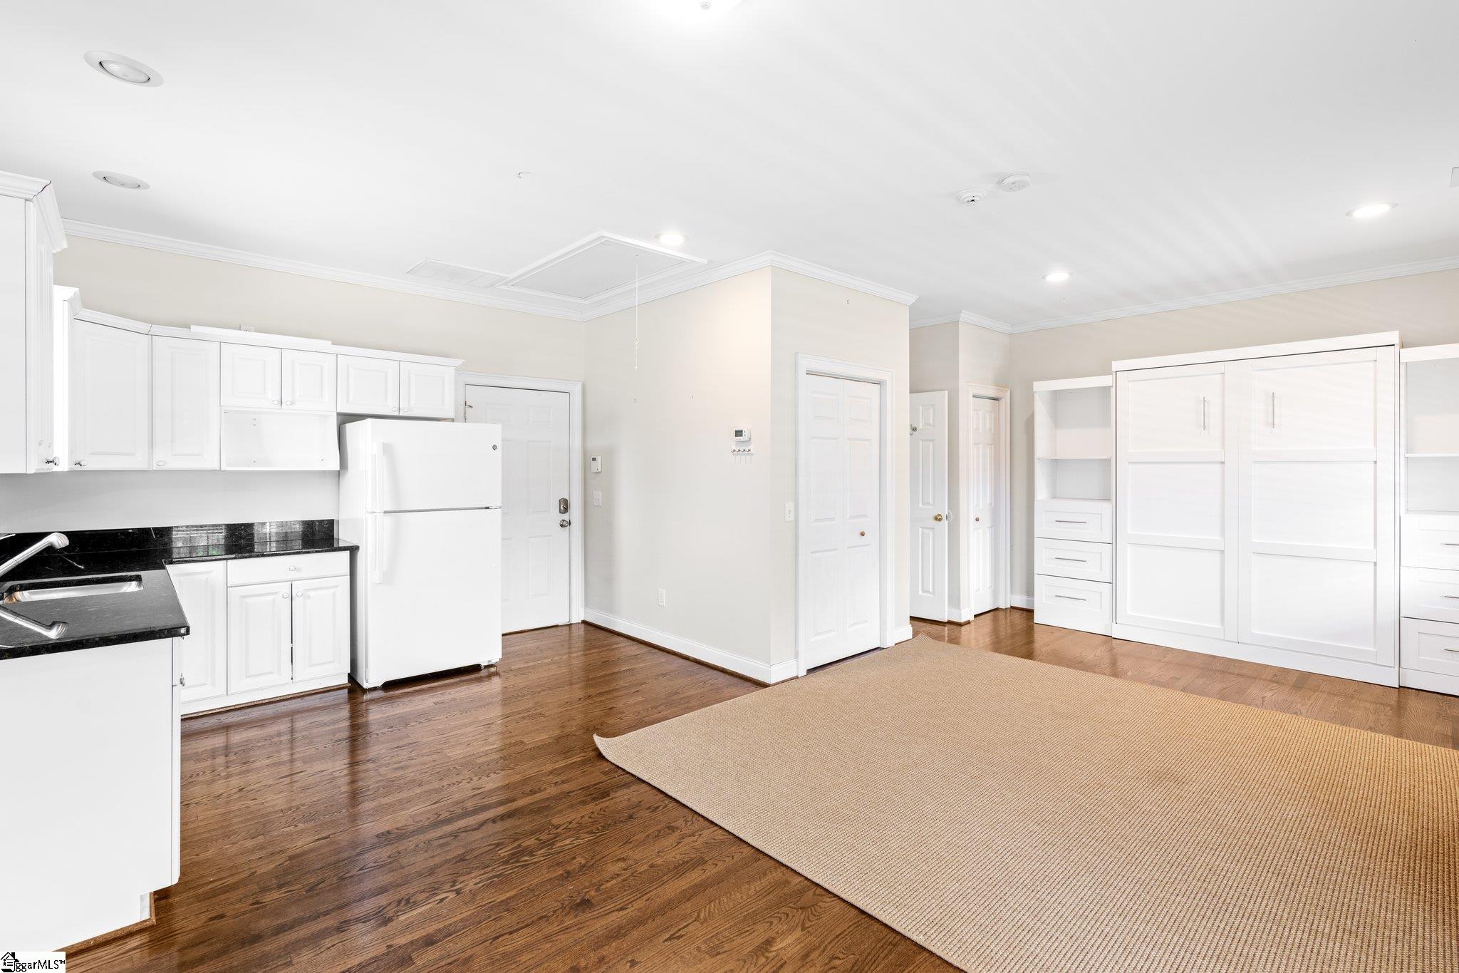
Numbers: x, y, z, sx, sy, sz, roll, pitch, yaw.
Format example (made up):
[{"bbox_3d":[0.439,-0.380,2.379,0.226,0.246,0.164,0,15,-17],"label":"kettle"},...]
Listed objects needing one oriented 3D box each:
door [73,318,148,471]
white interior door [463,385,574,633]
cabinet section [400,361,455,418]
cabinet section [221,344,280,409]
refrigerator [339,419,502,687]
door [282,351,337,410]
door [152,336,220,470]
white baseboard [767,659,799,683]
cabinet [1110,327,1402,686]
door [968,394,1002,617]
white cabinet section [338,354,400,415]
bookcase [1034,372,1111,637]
[{"bbox_3d":[-3.265,-0.462,3.420,0.024,0.748,0.419,0,1,2],"label":"door"},{"bbox_3d":[-1.772,0.202,5.493,0.899,2.045,0.045,-1,2,-42],"label":"white interior door"},{"bbox_3d":[-2.267,-0.684,4.768,0.376,0.376,0.330,-1,2,-42],"label":"cabinet section"},{"bbox_3d":[-2.927,-0.663,3.964,0.298,0.381,0.020,-1,2,-42],"label":"cabinet section"},{"bbox_3d":[-2.146,0.412,4.519,0.836,1.700,0.768,-1,2,-42],"label":"refrigerator"},{"bbox_3d":[-2.703,-0.670,4.167,0.295,0.378,0.020,-1,2,-42],"label":"door"},{"bbox_3d":[-3.151,-0.471,3.765,0.299,0.762,0.020,-1,2,-42],"label":"door"},{"bbox_3d":[0.350,1.194,4.189,0.249,0.118,0.020,-1,2,-42],"label":"white baseboard"},{"bbox_3d":[3.822,0.129,4.794,0.480,2.230,1.621,-1,2,-42],"label":"cabinet"},{"bbox_3d":[2.412,0.183,6.147,0.581,2.035,0.035,-1,2,-42],"label":"door"},{"bbox_3d":[-2.548,-0.679,4.515,0.380,0.376,0.330,-1,2,-42],"label":"white cabinet section"},{"bbox_3d":[3.095,0.155,5.662,0.430,2.140,0.642,-1,2,-42],"label":"bookcase"}]

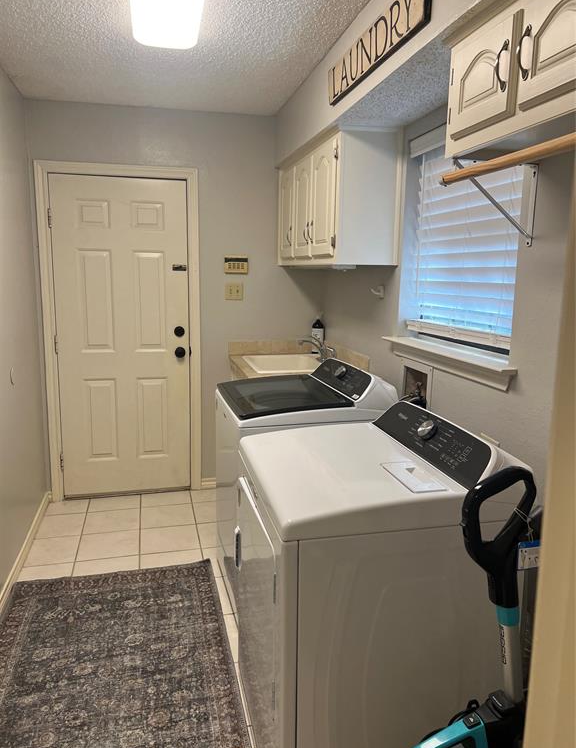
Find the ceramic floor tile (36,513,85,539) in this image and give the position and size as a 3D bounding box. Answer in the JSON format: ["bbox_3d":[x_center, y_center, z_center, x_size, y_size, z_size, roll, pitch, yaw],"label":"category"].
[{"bbox_3d":[-1.306,0.881,3.347,0.238,0.010,0.308,-2,10,-14],"label":"ceramic floor tile"}]

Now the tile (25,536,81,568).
[{"bbox_3d":[-1.231,0.933,3.046,0.238,0.010,0.308,-2,10,-14],"label":"tile"}]

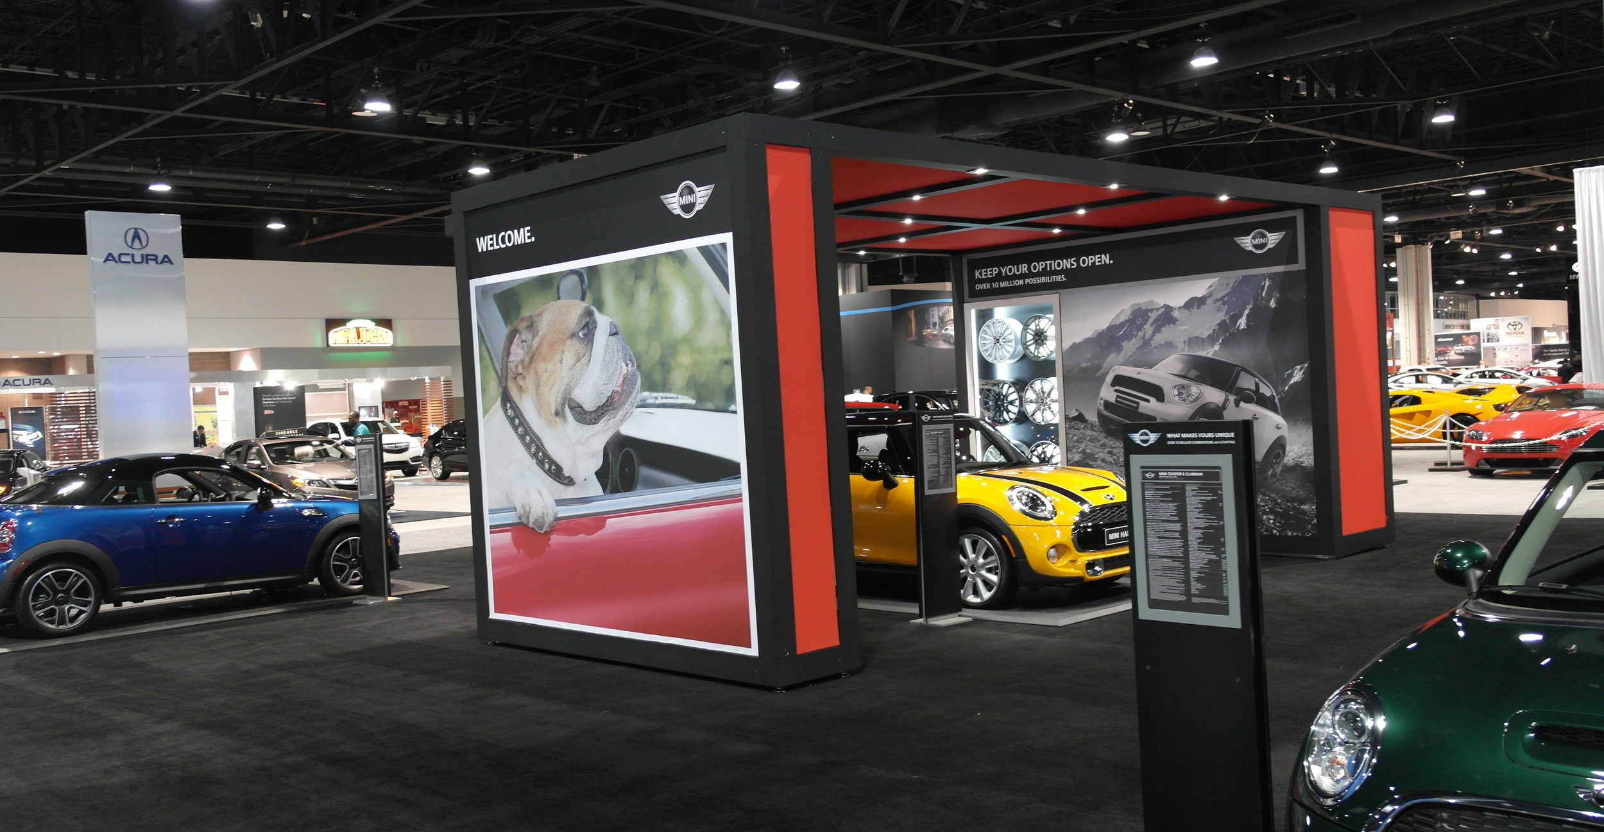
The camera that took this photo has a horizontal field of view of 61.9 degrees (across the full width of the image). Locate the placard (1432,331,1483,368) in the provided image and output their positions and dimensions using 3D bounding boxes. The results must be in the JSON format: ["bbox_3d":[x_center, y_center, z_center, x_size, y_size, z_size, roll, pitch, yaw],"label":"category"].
[{"bbox_3d":[32.208,-3.277,66.000,2.800,1.750,0.250,-3,1,14],"label":"placard"}]

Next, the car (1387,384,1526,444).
[{"bbox_3d":[11.673,0.117,26.910,1.900,1.180,4.400,-4,1,-43],"label":"car"}]

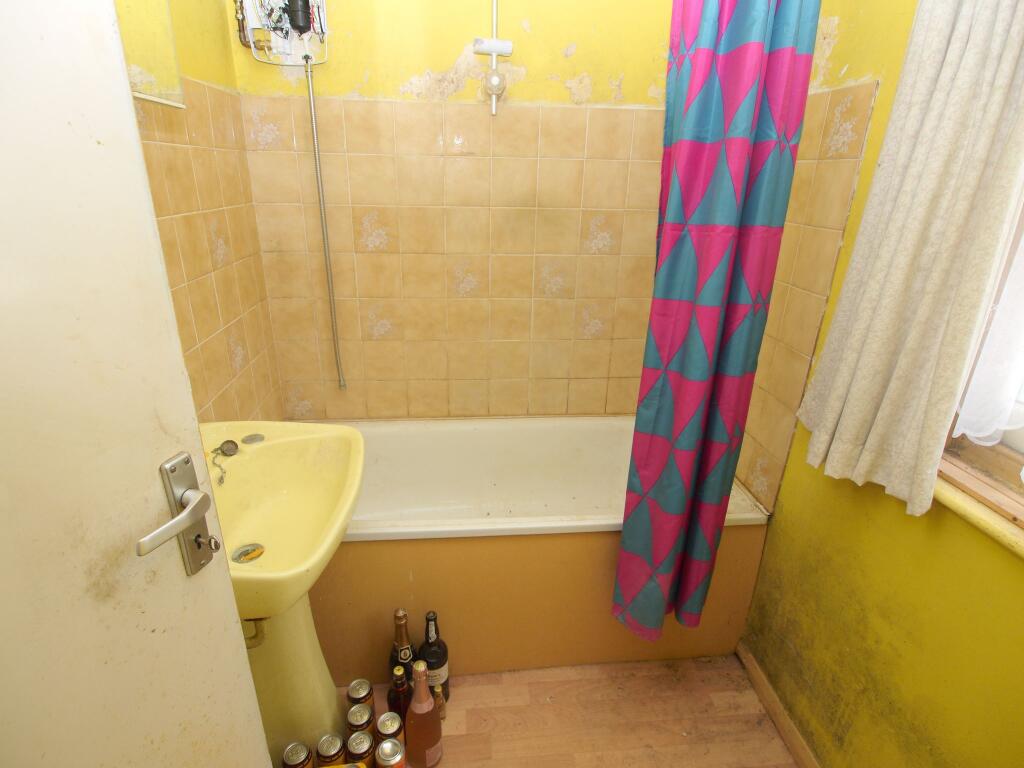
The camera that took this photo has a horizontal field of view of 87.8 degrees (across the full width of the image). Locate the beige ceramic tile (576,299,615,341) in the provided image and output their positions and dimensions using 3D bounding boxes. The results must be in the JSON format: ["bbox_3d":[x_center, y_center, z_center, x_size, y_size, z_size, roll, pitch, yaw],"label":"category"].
[{"bbox_3d":[0.303,-0.236,1.962,0.151,0.151,0.010,-1,22,-5],"label":"beige ceramic tile"}]

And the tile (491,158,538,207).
[{"bbox_3d":[0.009,-0.662,1.762,0.151,0.151,0.010,-1,22,-5],"label":"tile"}]

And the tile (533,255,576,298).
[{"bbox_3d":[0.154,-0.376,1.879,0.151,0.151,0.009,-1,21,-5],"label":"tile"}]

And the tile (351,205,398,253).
[{"bbox_3d":[-0.449,-0.510,1.762,0.150,0.150,0.010,-1,21,-5],"label":"tile"}]

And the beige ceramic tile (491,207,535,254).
[{"bbox_3d":[0.005,-0.515,1.804,0.150,0.150,0.010,-1,21,-5],"label":"beige ceramic tile"}]

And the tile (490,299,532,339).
[{"bbox_3d":[-0.001,-0.233,1.920,0.151,0.151,0.009,-1,21,-5],"label":"tile"}]

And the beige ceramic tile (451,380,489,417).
[{"bbox_3d":[-0.160,0.051,2.013,0.150,0.150,0.010,-1,22,-5],"label":"beige ceramic tile"}]

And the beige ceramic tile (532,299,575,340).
[{"bbox_3d":[0.150,-0.233,1.924,0.150,0.150,0.010,-1,21,-5],"label":"beige ceramic tile"}]

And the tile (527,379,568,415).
[{"bbox_3d":[0.143,0.048,2.040,0.150,0.150,0.010,-1,22,-5],"label":"tile"}]

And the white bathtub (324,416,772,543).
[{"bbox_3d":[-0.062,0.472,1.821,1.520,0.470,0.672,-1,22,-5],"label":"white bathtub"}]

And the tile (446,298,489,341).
[{"bbox_3d":[-0.153,-0.231,1.901,0.150,0.150,0.010,-1,22,-5],"label":"tile"}]

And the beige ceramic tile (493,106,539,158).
[{"bbox_3d":[0.013,-0.805,1.705,0.151,0.151,0.010,-1,22,-5],"label":"beige ceramic tile"}]

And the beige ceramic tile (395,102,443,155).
[{"bbox_3d":[-0.291,-0.795,1.665,0.150,0.150,0.010,-1,21,-5],"label":"beige ceramic tile"}]

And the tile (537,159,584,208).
[{"bbox_3d":[0.161,-0.659,1.762,0.150,0.150,0.010,-1,22,-5],"label":"tile"}]

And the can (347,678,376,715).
[{"bbox_3d":[-0.396,0.862,1.404,0.066,0.163,0.066,-1,21,-5],"label":"can"}]

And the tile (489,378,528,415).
[{"bbox_3d":[-0.009,0.055,2.046,0.151,0.151,0.010,-1,22,-5],"label":"tile"}]

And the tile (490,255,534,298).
[{"bbox_3d":[0.002,-0.373,1.859,0.150,0.150,0.010,-1,21,-5],"label":"tile"}]

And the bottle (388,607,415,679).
[{"bbox_3d":[-0.297,0.748,1.468,0.085,0.312,0.085,-1,21,-5],"label":"bottle"}]

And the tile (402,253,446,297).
[{"bbox_3d":[-0.301,-0.370,1.832,0.150,0.150,0.010,-1,21,-5],"label":"tile"}]

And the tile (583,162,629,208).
[{"bbox_3d":[0.312,-0.659,1.772,0.150,0.150,0.010,-1,21,-5],"label":"tile"}]

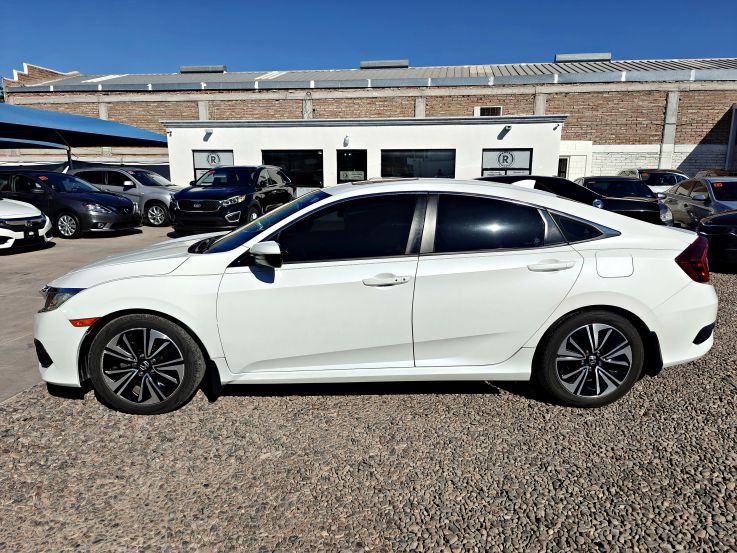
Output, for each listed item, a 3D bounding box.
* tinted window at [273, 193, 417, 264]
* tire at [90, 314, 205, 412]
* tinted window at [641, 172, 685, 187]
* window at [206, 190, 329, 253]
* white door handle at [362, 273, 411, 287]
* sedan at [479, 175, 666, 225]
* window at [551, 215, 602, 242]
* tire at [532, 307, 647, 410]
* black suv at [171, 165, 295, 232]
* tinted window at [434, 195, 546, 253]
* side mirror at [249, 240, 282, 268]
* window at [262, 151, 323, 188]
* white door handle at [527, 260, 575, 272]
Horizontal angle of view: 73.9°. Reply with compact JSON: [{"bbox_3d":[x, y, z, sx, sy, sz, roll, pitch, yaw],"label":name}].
[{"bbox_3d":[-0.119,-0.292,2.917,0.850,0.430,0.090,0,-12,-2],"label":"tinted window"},{"bbox_3d":[-1.321,0.511,2.957,0.645,0.640,0.225,0,12,-3],"label":"tire"},{"bbox_3d":[8.702,-2.866,14.400,1.350,0.450,0.200,5,12,21],"label":"tinted window"},{"bbox_3d":[-0.727,-0.414,3.587,0.917,0.110,1.420,-25,12,2],"label":"window"},{"bbox_3d":[0.106,0.018,2.836,0.270,0.065,0.050,0,11,-2],"label":"white door handle"},{"bbox_3d":[3.450,-1.267,9.650,4.850,1.450,1.850,-1,12,-5],"label":"sedan"},{"bbox_3d":[1.275,-0.292,2.978,0.307,0.191,0.040,0,-20,-3],"label":"window"},{"bbox_3d":[1.374,0.489,3.084,0.645,0.645,0.225,0,11,-2],"label":"tire"},{"bbox_3d":[-3.492,-2.203,13.558,1.900,1.690,4.760,2,12,10],"label":"black suv"},{"bbox_3d":[0.732,-0.320,2.946,0.683,0.369,0.040,0,-16,-3],"label":"tinted window"},{"bbox_3d":[-0.561,-0.126,2.689,0.170,0.145,0.210,0,12,-3],"label":"side mirror"},{"bbox_3d":[-2.563,-3.652,16.603,2.120,1.260,0.120,2,12,9],"label":"window"},{"bbox_3d":[1.057,-0.062,2.821,0.280,0.070,0.050,0,12,-3],"label":"white door handle"}]

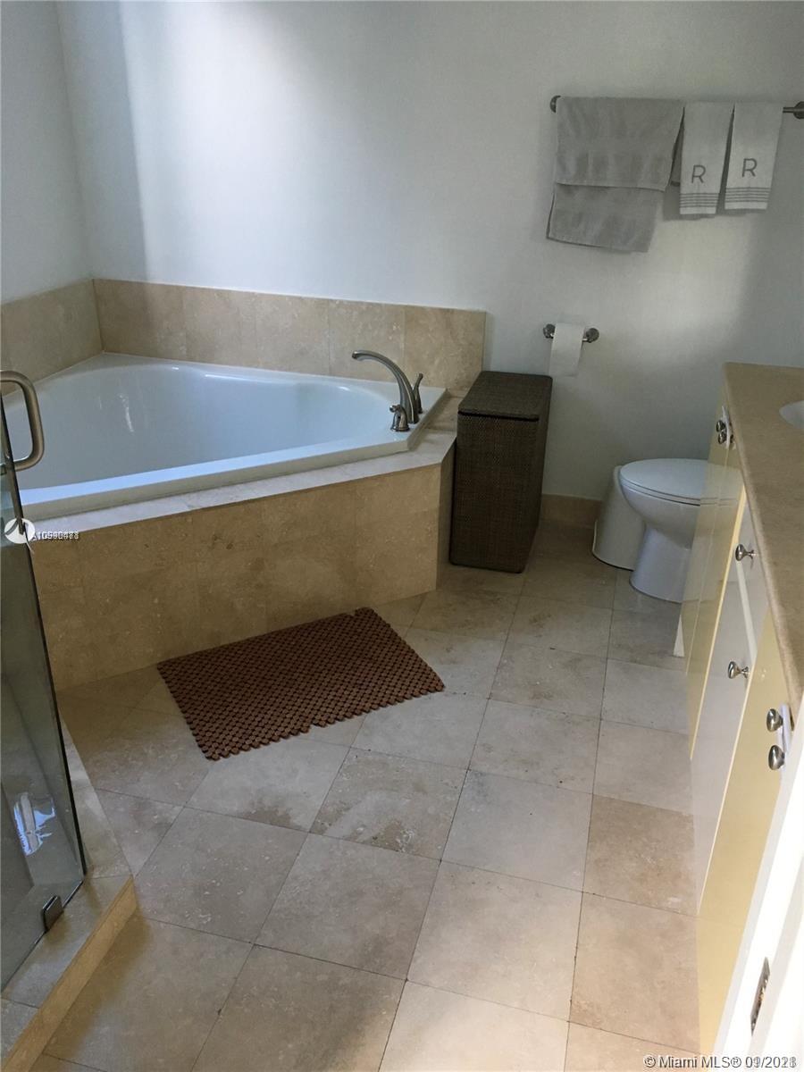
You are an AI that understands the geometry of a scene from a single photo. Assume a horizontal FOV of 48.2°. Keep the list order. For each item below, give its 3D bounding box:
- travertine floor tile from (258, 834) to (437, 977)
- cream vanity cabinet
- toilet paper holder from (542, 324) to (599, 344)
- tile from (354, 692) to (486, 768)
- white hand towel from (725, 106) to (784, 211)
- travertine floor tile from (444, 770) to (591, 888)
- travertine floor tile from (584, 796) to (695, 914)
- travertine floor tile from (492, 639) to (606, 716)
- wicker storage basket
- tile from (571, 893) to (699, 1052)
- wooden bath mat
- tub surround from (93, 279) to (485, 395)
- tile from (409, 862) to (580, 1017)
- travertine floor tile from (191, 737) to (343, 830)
[{"bbox_3d":[-0.101,0.758,1.860,0.305,0.010,0.305,8,27,13],"label":"travertine floor tile"},{"bbox_3d":[0.859,0.384,1.679,0.530,0.855,1.863,8,26,13],"label":"cream vanity cabinet"},{"bbox_3d":[0.601,-0.716,3.205,0.200,0.051,0.076,8,27,13],"label":"toilet paper holder"},{"bbox_3d":[0.055,0.504,2.390,0.304,0.012,0.304,8,26,13],"label":"tile"},{"bbox_3d":[1.100,-1.192,2.830,0.142,0.306,0.045,8,27,13],"label":"white hand towel"},{"bbox_3d":[0.274,0.670,2.059,0.305,0.010,0.305,8,27,13],"label":"travertine floor tile"},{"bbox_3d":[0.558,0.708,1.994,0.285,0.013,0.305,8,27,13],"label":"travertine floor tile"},{"bbox_3d":[0.428,0.416,2.590,0.304,0.012,0.304,8,26,13],"label":"travertine floor tile"},{"bbox_3d":[0.368,-0.245,3.270,0.275,0.587,0.467,8,26,13],"label":"wicker storage basket"},{"bbox_3d":[0.490,0.836,1.722,0.304,0.012,0.304,8,26,13],"label":"tile"},{"bbox_3d":[-0.291,0.399,2.555,0.684,0.013,0.478,-12,29,-26],"label":"wooden bath mat"},{"bbox_3d":[-0.475,-0.781,3.565,1.616,0.340,0.020,8,27,13],"label":"tub surround"},{"bbox_3d":[0.194,0.797,1.789,0.304,0.012,0.304,8,26,13],"label":"tile"},{"bbox_3d":[-0.317,0.588,2.192,0.305,0.013,0.305,8,27,13],"label":"travertine floor tile"}]

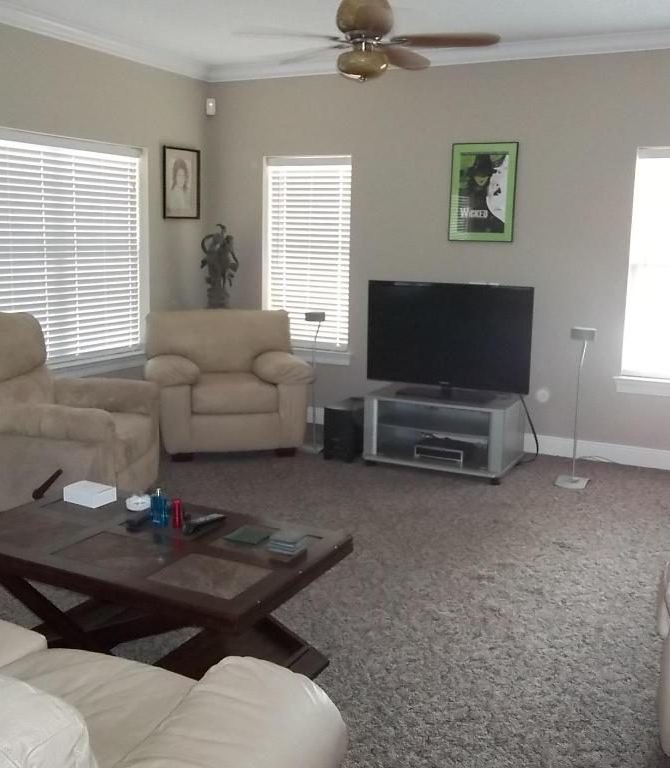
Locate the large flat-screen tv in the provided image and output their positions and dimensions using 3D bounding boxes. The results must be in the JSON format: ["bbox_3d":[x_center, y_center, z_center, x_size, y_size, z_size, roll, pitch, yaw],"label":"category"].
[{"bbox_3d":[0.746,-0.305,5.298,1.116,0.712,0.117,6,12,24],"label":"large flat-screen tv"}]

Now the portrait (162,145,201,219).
[{"bbox_3d":[-1.167,-1.529,6.101,0.030,0.530,0.457,6,12,26],"label":"portrait"}]

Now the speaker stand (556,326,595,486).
[{"bbox_3d":[1.512,0.147,4.980,0.175,0.985,0.185,9,13,35],"label":"speaker stand"}]

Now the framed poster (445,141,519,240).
[{"bbox_3d":[1.026,-1.328,5.555,0.463,0.673,0.029,6,12,24],"label":"framed poster"}]

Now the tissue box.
[{"bbox_3d":[-0.932,0.420,3.047,0.158,0.052,0.112,7,12,29],"label":"tissue box"}]

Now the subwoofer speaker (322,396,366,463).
[{"bbox_3d":[0.098,0.307,5.393,0.195,0.345,0.385,6,12,23],"label":"subwoofer speaker"}]

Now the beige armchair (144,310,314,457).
[{"bbox_3d":[-0.751,-0.022,5.794,1.131,0.936,0.936,-1,11,-9],"label":"beige armchair"}]

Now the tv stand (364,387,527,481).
[{"bbox_3d":[0.693,0.313,5.122,0.895,0.455,0.520,6,12,24],"label":"tv stand"}]

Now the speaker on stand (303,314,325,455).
[{"bbox_3d":[-0.149,-0.008,5.669,0.166,0.975,0.166,2,11,7],"label":"speaker on stand"}]

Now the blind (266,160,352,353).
[{"bbox_3d":[-0.212,-1.021,6.252,0.741,1.453,0.068,6,12,24],"label":"blind"}]

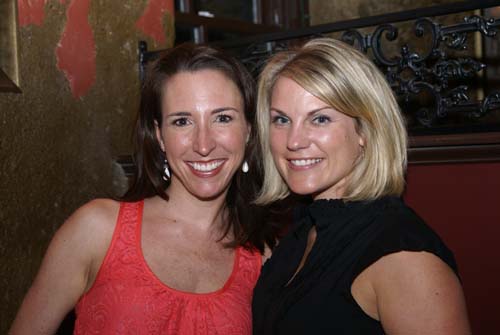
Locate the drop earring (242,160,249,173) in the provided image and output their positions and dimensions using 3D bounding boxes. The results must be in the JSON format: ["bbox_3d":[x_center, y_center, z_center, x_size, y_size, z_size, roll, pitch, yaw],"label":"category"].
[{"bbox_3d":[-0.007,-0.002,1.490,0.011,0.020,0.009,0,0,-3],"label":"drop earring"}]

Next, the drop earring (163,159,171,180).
[{"bbox_3d":[-0.132,0.004,1.480,0.012,0.035,0.010,0,0,-3],"label":"drop earring"}]

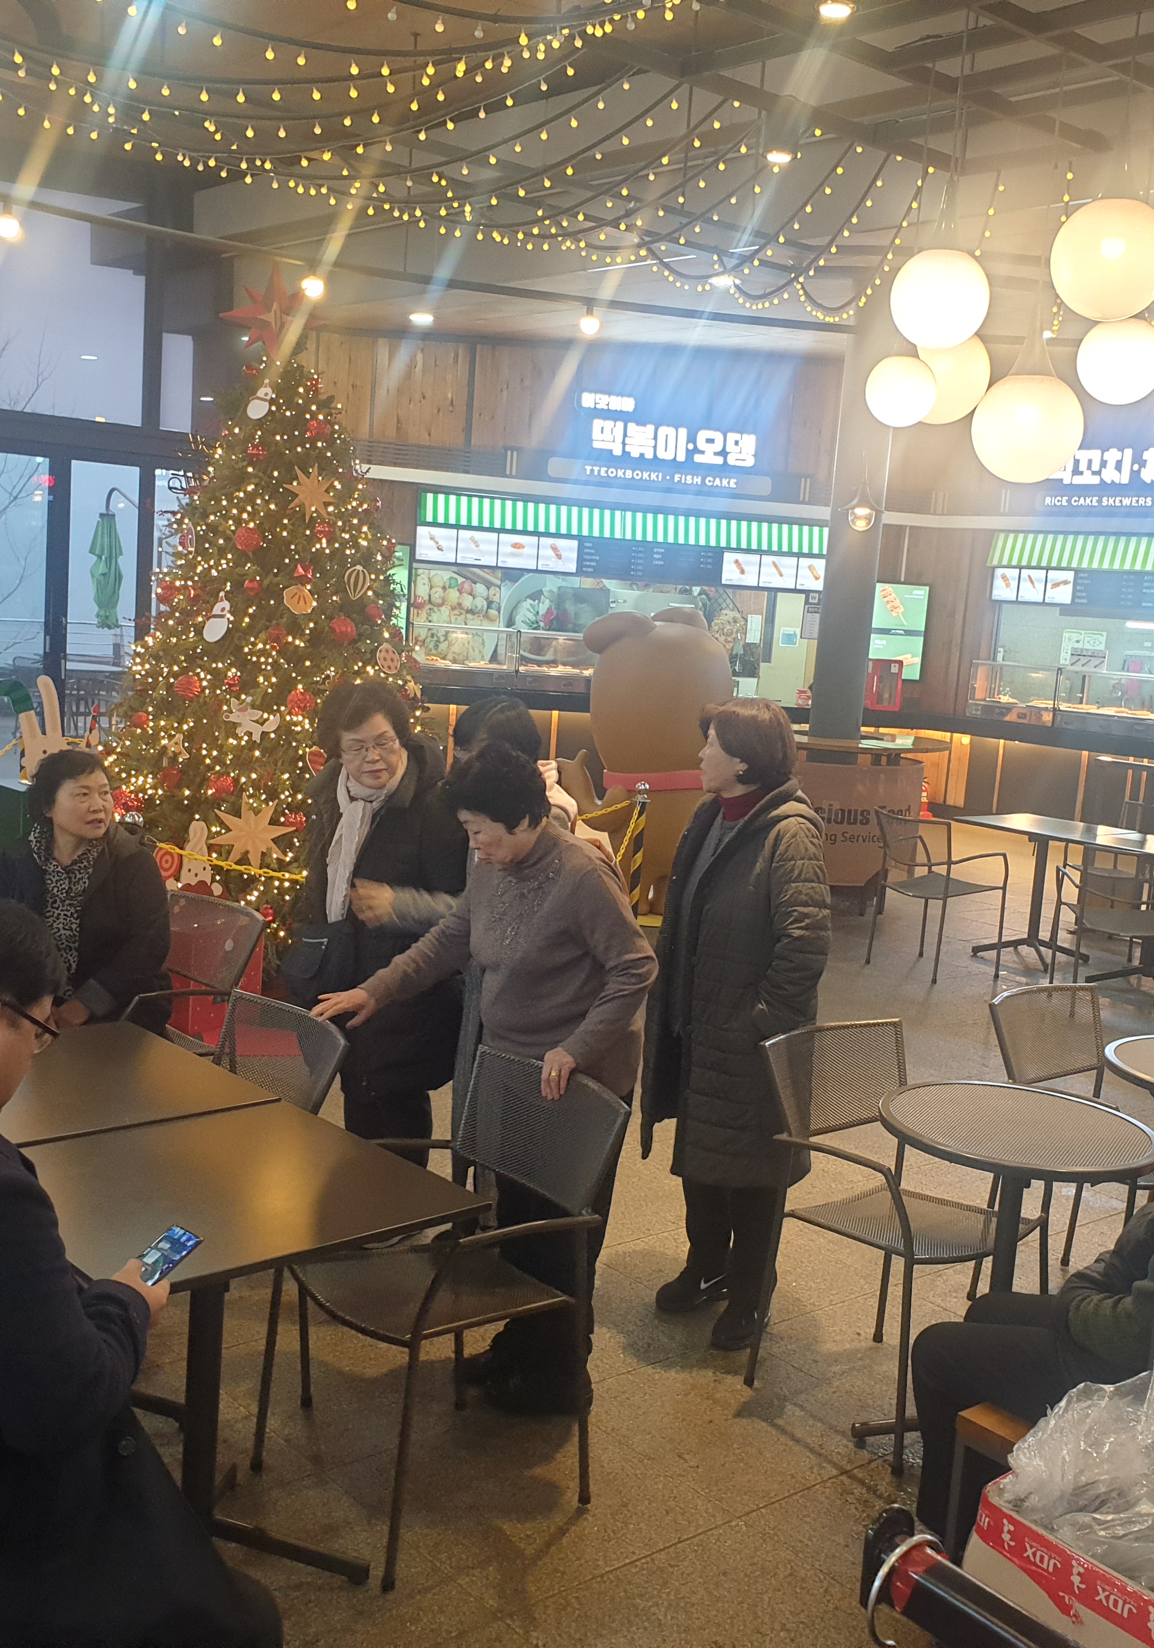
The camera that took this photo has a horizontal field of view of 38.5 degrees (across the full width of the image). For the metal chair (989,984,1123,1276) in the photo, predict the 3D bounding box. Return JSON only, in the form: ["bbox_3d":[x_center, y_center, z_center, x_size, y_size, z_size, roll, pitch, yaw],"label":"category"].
[{"bbox_3d":[1.442,0.916,4.437,0.535,0.845,0.545,-3,10,-41],"label":"metal chair"}]

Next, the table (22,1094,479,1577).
[{"bbox_3d":[-0.671,1.003,3.002,0.705,0.730,0.690,-3,11,-42],"label":"table"}]

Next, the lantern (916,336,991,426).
[{"bbox_3d":[1.247,-1.479,5.500,0.290,0.300,0.290,5,8,10],"label":"lantern"}]

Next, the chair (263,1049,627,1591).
[{"bbox_3d":[-0.276,0.947,3.343,0.545,0.845,0.535,-3,10,-40],"label":"chair"}]

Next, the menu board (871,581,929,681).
[{"bbox_3d":[3.247,-1.919,16.500,0.565,0.965,0.060,6,8,16],"label":"menu board"}]

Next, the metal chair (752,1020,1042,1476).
[{"bbox_3d":[0.743,0.936,3.832,0.550,0.835,0.560,-2,10,-39],"label":"metal chair"}]

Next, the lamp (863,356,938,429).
[{"bbox_3d":[1.326,-1.768,6.750,0.295,0.290,0.295,4,8,0],"label":"lamp"}]

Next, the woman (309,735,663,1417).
[{"bbox_3d":[-0.170,0.562,3.541,0.580,1.460,0.540,-1,9,-32],"label":"woman"}]

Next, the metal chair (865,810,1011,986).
[{"bbox_3d":[1.856,0.354,8.547,0.560,0.835,0.550,-3,10,-40],"label":"metal chair"}]

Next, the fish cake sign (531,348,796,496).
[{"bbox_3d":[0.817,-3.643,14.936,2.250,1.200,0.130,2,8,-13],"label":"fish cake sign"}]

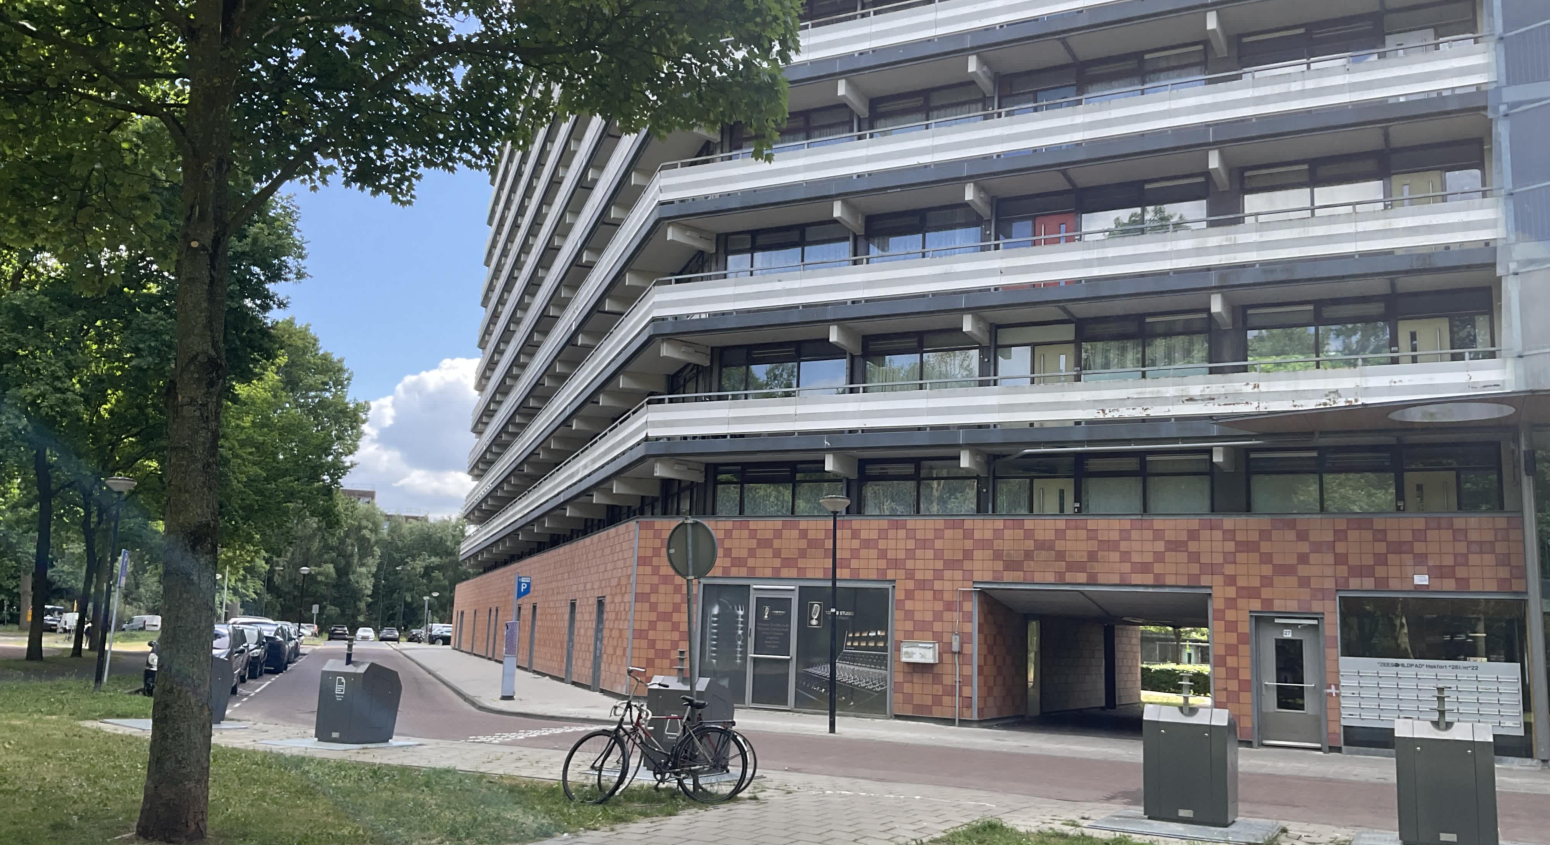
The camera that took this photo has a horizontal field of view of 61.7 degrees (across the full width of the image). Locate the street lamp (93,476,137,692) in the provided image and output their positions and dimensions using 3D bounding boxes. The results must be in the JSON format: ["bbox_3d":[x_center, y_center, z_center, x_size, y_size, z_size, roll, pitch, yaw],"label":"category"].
[{"bbox_3d":[-13.330,3.218,26.042,0.540,4.240,0.540,5,-10,-17],"label":"street lamp"}]

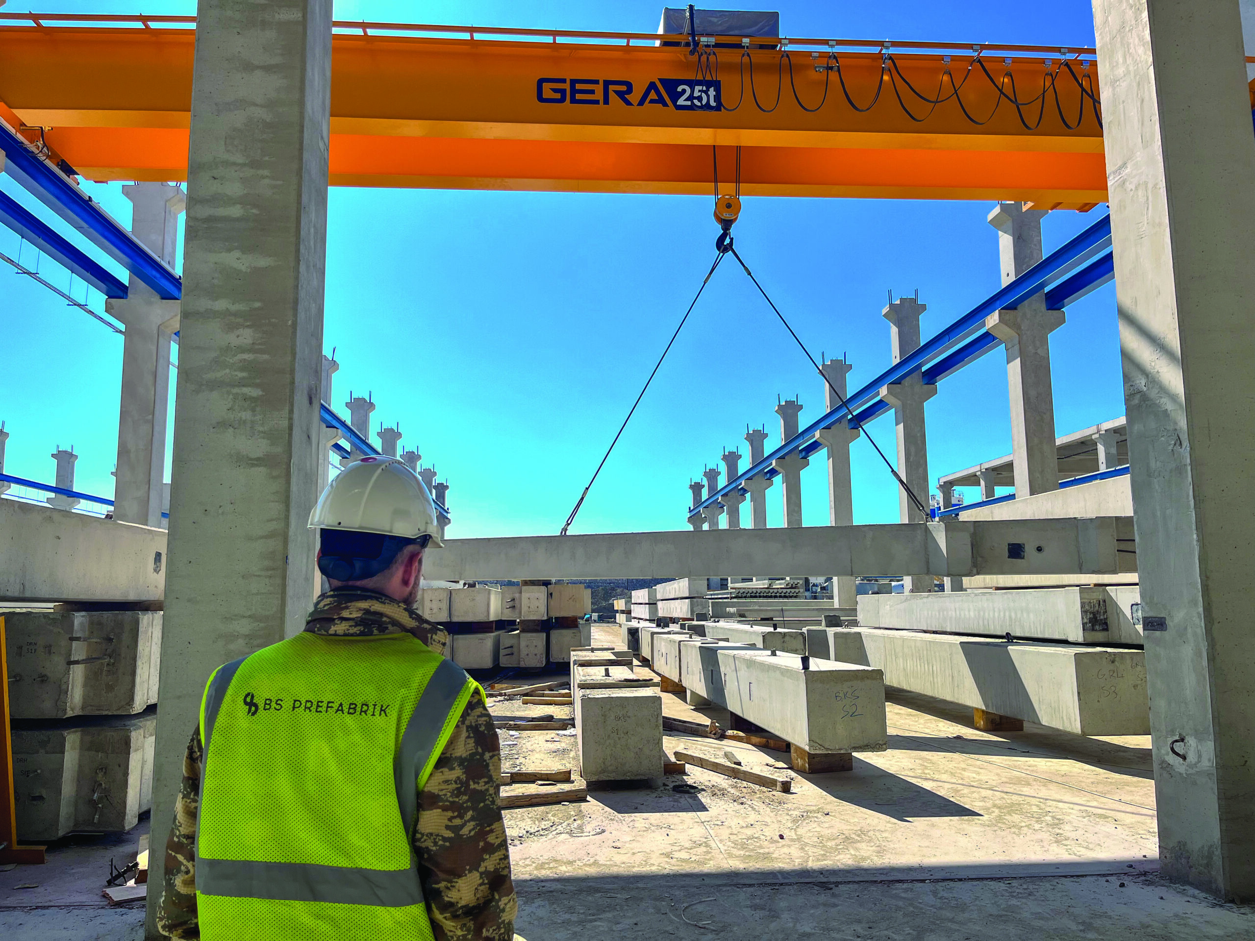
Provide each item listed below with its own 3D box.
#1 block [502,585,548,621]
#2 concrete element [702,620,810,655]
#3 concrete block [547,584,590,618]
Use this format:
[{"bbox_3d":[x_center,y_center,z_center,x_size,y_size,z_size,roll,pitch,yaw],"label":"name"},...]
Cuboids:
[{"bbox_3d":[-2.266,2.940,20.831,0.970,0.710,1.300,0,-8,-4],"label":"block"},{"bbox_3d":[2.506,3.685,19.930,0.745,0.740,7.800,0,-8,-3],"label":"concrete element"},{"bbox_3d":[-1.360,2.963,21.305,0.830,0.680,1.300,0,-8,-4],"label":"concrete block"}]

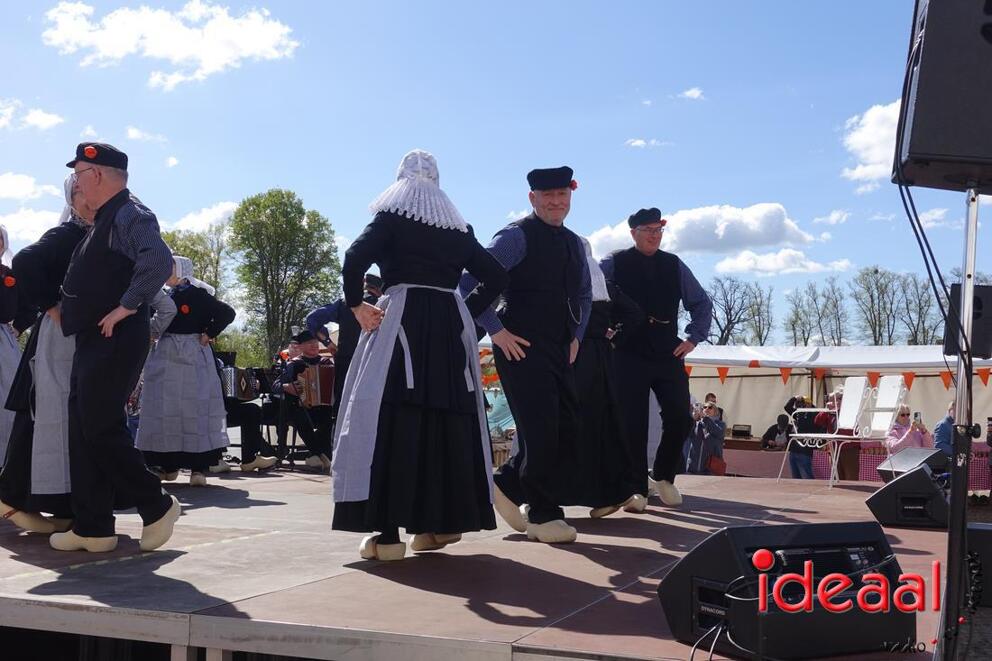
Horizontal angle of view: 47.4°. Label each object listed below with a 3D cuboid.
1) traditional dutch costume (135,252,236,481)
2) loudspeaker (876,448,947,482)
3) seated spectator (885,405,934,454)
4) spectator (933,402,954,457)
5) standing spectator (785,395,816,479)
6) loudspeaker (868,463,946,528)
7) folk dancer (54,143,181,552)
[{"bbox_3d":[-2.343,0.295,8.550,0.720,1.700,0.600,-1,-4,19],"label":"traditional dutch costume"},{"bbox_3d":[3.372,1.096,9.100,0.450,0.350,0.480,-3,-5,37],"label":"loudspeaker"},{"bbox_3d":[5.220,1.630,14.300,0.520,1.400,0.500,1,-3,-3],"label":"seated spectator"},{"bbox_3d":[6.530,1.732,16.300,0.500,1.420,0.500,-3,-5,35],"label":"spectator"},{"bbox_3d":[4.180,1.700,15.500,0.520,1.650,0.450,-1,-4,21],"label":"standing spectator"},{"bbox_3d":[2.210,0.867,5.990,0.440,0.330,0.480,-1,-4,28],"label":"loudspeaker"},{"bbox_3d":[-1.625,0.069,4.850,0.520,1.760,0.570,1,-3,-10],"label":"folk dancer"}]

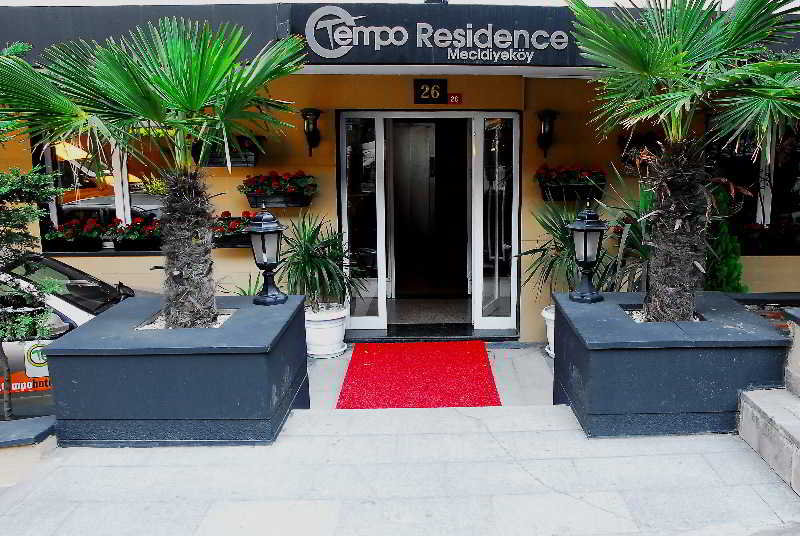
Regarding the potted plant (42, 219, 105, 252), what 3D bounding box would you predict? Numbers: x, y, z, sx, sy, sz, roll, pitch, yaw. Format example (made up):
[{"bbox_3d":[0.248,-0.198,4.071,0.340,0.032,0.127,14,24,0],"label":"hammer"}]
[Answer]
[{"bbox_3d":[-3.074,-0.306,5.648,0.520,0.309,0.250,0,12,0],"label":"potted plant"}]

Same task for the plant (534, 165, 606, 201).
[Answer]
[{"bbox_3d":[1.566,-0.774,5.503,0.594,0.338,0.280,0,12,0],"label":"plant"}]

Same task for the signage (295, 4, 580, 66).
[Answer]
[{"bbox_3d":[0.291,-1.822,4.717,2.218,0.457,0.100,0,12,0],"label":"signage"}]

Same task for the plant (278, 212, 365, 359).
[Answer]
[{"bbox_3d":[-0.699,0.169,5.548,0.716,1.346,0.720,0,12,0],"label":"plant"}]

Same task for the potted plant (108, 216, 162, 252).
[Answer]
[{"bbox_3d":[-2.443,-0.324,5.644,0.517,0.309,0.250,0,12,0],"label":"potted plant"}]

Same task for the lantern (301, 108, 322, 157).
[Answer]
[{"bbox_3d":[-0.798,-1.221,5.424,0.180,0.421,0.240,0,12,0],"label":"lantern"}]

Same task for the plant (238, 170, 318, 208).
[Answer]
[{"bbox_3d":[-1.110,-0.721,5.515,0.701,0.339,0.280,0,12,0],"label":"plant"}]

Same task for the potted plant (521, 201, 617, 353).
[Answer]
[{"bbox_3d":[1.527,0.118,5.516,0.744,1.419,0.780,0,12,0],"label":"potted plant"}]

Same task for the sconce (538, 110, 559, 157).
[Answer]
[{"bbox_3d":[1.331,-1.213,5.426,0.166,0.439,0.240,0,12,0],"label":"sconce"}]

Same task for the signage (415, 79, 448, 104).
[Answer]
[{"bbox_3d":[0.285,-1.597,5.454,0.306,0.218,0.020,0,12,0],"label":"signage"}]

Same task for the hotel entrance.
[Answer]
[{"bbox_3d":[0.281,-0.376,5.786,1.656,2.206,0.250,0,12,0],"label":"hotel entrance"}]

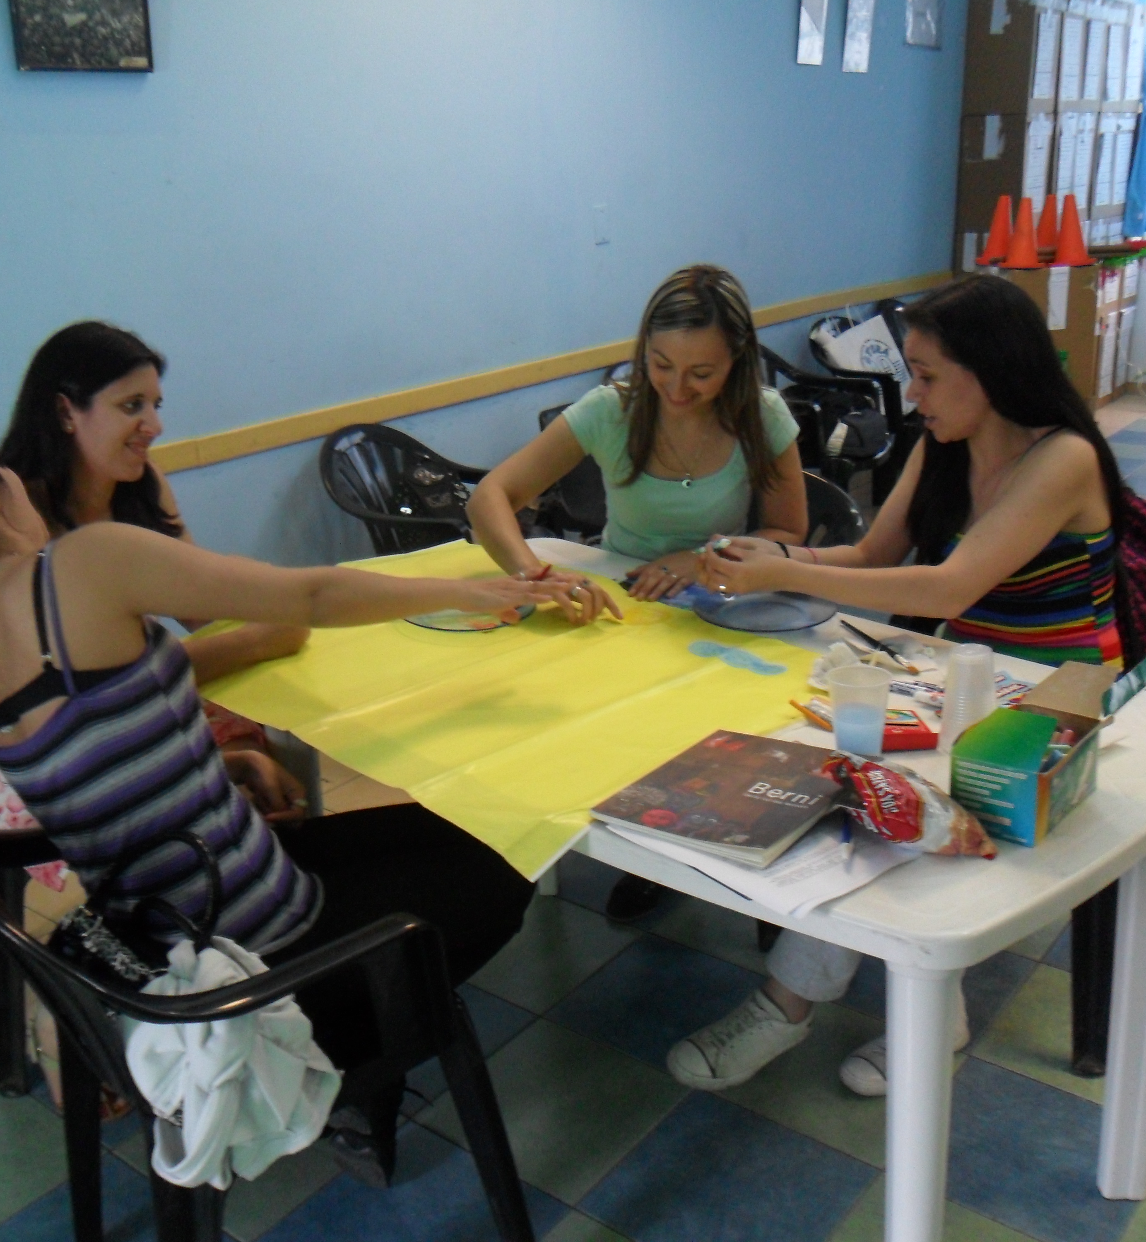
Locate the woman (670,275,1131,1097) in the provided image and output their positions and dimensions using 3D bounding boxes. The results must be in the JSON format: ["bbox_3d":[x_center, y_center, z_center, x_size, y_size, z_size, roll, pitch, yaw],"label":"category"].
[{"bbox_3d":[0.554,0.062,2.249,1.000,1.240,0.550,-13,22,-29],"label":"woman"}]

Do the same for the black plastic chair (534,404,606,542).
[{"bbox_3d":[0.230,-0.259,3.924,0.550,0.800,0.530,12,23,36],"label":"black plastic chair"}]

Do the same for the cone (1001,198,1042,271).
[{"bbox_3d":[1.767,-1.527,5.055,0.170,0.270,0.170,1,19,10],"label":"cone"}]

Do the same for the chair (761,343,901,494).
[{"bbox_3d":[0.947,-0.686,5.104,0.570,0.800,0.570,9,22,30],"label":"chair"}]

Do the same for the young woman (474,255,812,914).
[{"bbox_3d":[0.267,-0.059,2.642,0.660,1.240,0.750,5,20,20],"label":"young woman"}]

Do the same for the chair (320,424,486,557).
[{"bbox_3d":[-0.289,-0.106,3.534,0.560,0.800,0.560,8,21,27],"label":"chair"}]

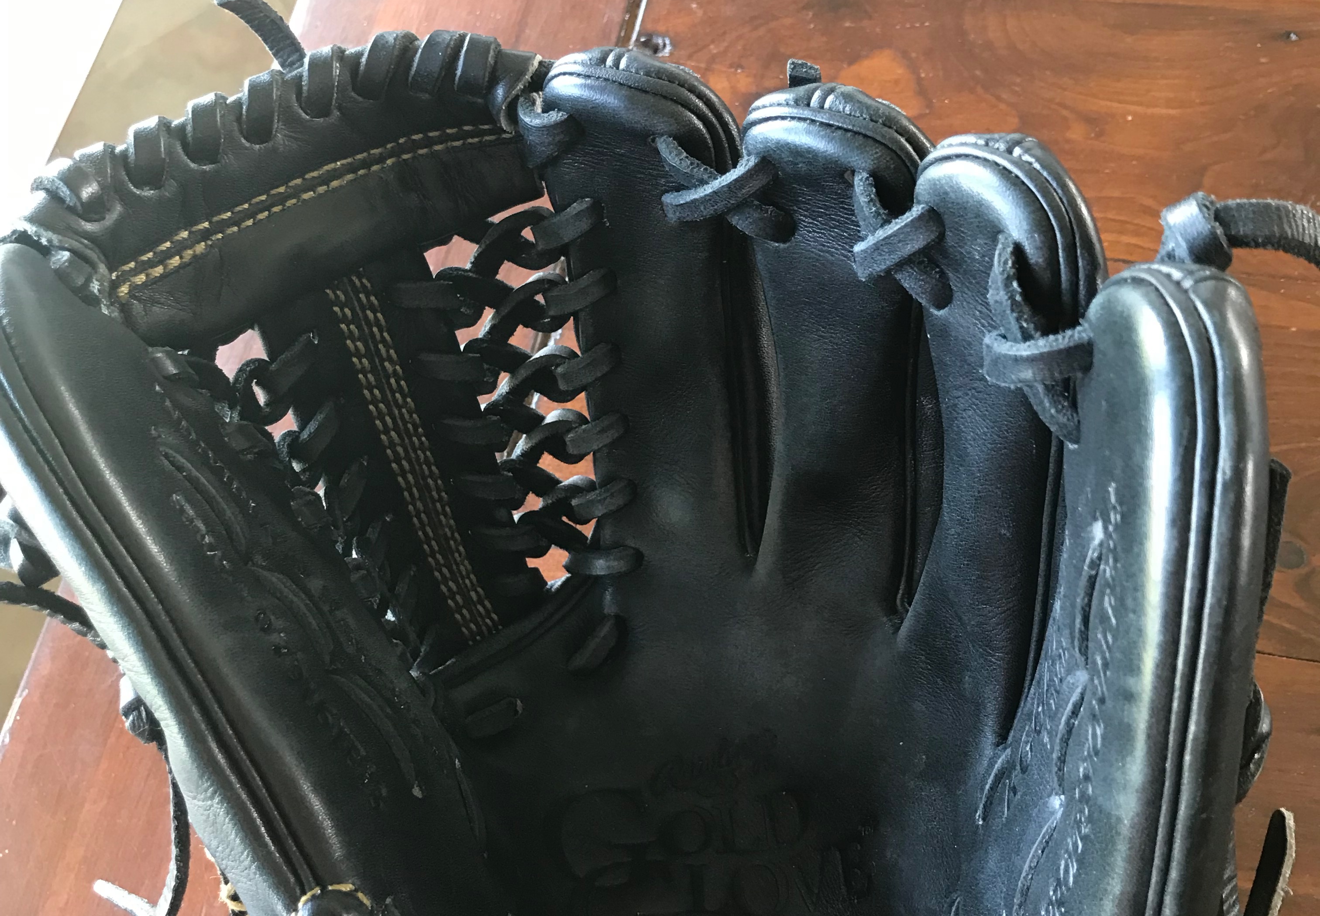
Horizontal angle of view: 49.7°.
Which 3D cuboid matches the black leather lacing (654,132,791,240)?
[{"bbox_3d":[0.015,-0.063,0.330,0.034,0.013,0.021,13,108,8],"label":"black leather lacing"}]

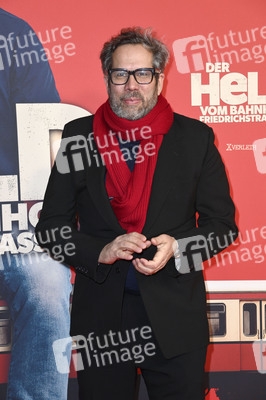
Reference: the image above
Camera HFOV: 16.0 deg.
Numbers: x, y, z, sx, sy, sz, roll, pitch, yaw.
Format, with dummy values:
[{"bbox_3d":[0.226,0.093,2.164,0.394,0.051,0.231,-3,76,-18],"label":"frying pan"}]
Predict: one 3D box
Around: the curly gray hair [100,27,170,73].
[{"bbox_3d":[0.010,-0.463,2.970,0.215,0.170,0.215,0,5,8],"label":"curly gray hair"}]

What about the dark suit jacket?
[{"bbox_3d":[0.019,0.106,2.900,0.610,0.757,0.360,-1,8,8],"label":"dark suit jacket"}]

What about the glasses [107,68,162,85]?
[{"bbox_3d":[0.006,-0.376,2.920,0.147,0.050,0.145,0,5,8],"label":"glasses"}]

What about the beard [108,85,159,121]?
[{"bbox_3d":[0.003,-0.300,2.895,0.150,0.112,0.105,0,5,8],"label":"beard"}]

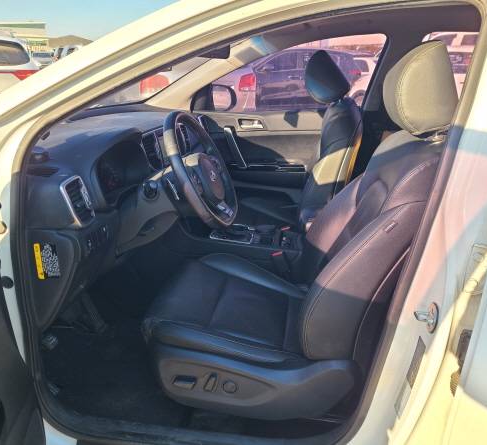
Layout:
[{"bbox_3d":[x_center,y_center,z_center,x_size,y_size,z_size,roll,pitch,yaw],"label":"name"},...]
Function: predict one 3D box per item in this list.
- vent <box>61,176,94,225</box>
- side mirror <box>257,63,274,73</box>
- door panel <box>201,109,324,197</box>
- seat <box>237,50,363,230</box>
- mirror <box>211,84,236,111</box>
[{"bbox_3d":[-0.382,-0.049,1.007,0.045,0.115,0.085,-14,17,14],"label":"vent"},{"bbox_3d":[0.499,-3.437,9.900,0.190,0.160,0.220,3,21,9],"label":"side mirror"},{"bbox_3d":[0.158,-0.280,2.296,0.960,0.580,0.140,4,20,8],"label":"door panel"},{"bbox_3d":[0.121,-0.246,1.996,0.750,0.980,0.540,4,20,8],"label":"seat"},{"bbox_3d":[-0.127,-0.696,2.507,0.130,0.165,0.240,7,21,18],"label":"mirror"}]

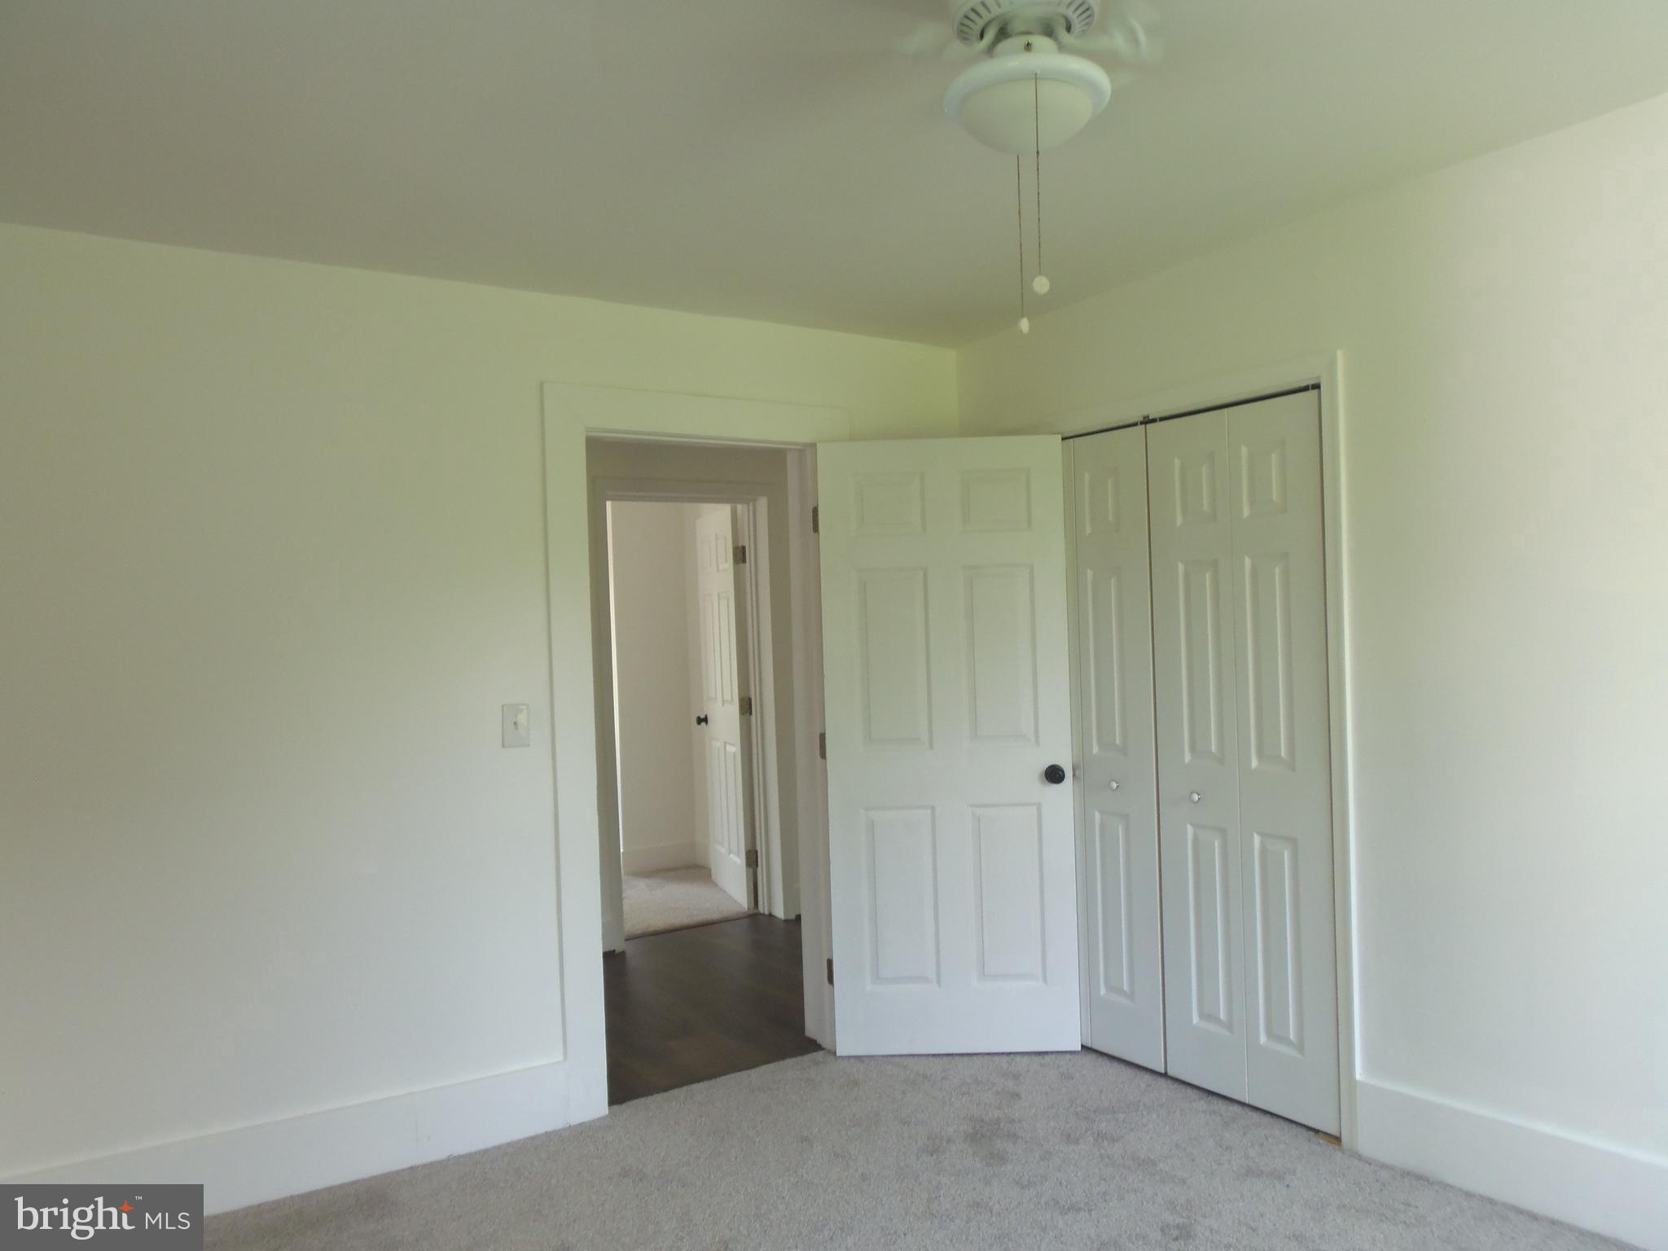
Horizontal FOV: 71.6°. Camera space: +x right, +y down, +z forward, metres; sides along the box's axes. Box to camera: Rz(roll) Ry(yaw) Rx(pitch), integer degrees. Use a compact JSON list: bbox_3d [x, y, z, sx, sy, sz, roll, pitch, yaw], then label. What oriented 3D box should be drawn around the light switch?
[{"bbox_3d":[-0.886,0.282,3.237,0.073,0.117,0.018,-2,0,-32],"label":"light switch"}]

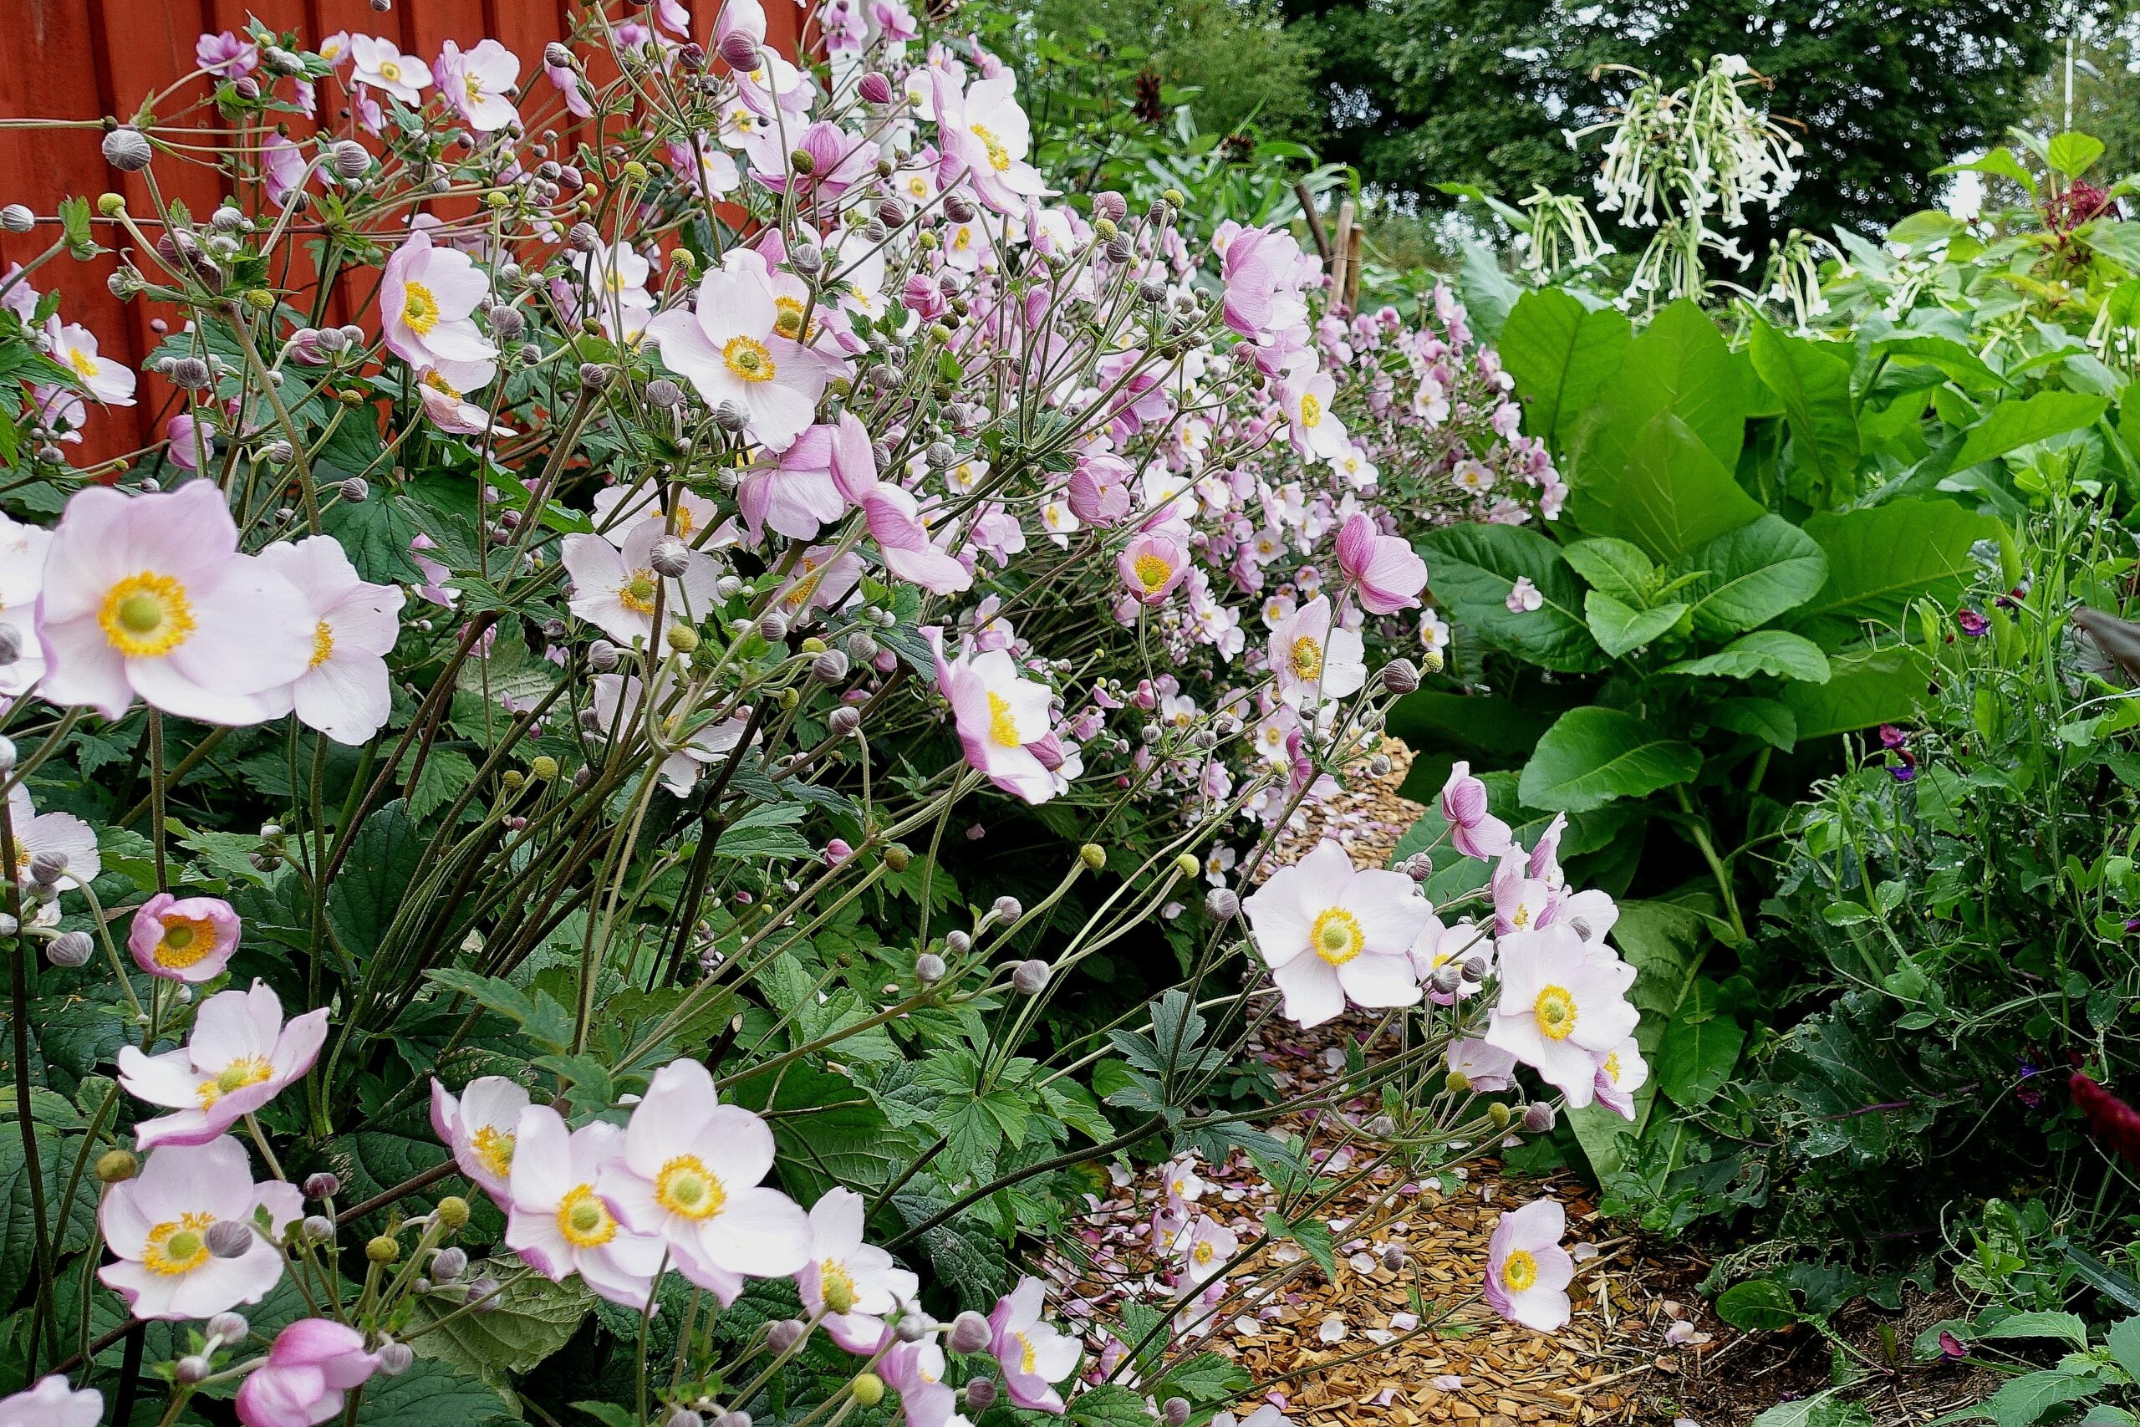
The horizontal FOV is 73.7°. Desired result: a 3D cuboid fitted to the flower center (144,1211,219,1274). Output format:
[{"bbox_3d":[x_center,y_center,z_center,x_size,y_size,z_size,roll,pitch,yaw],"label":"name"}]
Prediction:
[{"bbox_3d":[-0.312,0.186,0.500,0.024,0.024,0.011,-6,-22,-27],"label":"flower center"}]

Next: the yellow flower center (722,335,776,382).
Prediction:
[{"bbox_3d":[-0.135,-0.149,0.600,0.022,0.021,0.009,-5,1,-17],"label":"yellow flower center"}]

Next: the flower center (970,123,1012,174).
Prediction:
[{"bbox_3d":[-0.032,-0.221,0.560,0.010,0.022,0.022,-38,-8,27],"label":"flower center"}]

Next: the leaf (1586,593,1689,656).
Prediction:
[{"bbox_3d":[0.970,-0.153,2.450,0.165,0.070,0.190,0,25,21],"label":"leaf"}]

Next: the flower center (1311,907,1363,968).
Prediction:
[{"bbox_3d":[0.097,0.081,0.521,0.021,0.021,0.010,-2,-9,-3],"label":"flower center"}]

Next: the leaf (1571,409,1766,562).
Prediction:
[{"bbox_3d":[0.887,-0.321,2.100,0.250,0.250,0.060,-3,6,0],"label":"leaf"}]

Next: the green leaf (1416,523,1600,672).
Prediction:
[{"bbox_3d":[0.615,-0.160,2.000,0.260,0.190,0.050,25,-30,6],"label":"green leaf"}]

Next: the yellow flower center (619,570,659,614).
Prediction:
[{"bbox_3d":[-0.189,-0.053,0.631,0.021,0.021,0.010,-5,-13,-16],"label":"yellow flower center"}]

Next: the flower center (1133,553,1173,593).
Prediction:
[{"bbox_3d":[0.042,-0.071,0.731,0.021,0.021,0.010,-3,-30,-8],"label":"flower center"}]

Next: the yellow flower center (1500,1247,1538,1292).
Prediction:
[{"bbox_3d":[0.236,0.292,0.750,0.022,0.022,0.009,-5,-11,-19],"label":"yellow flower center"}]

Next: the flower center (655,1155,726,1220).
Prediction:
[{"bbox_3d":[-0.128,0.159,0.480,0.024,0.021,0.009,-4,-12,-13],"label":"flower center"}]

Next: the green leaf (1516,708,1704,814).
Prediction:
[{"bbox_3d":[0.713,0.063,1.880,0.245,0.050,0.135,-15,51,-14],"label":"green leaf"}]

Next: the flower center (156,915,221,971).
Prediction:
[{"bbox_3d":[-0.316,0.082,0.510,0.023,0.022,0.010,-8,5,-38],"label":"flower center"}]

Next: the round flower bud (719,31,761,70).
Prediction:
[{"bbox_3d":[-0.146,-0.293,0.630,0.018,0.018,0.018,-5,2,17],"label":"round flower bud"}]

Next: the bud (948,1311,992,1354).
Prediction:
[{"bbox_3d":[-0.036,0.221,0.510,0.015,0.015,0.015,-6,0,12],"label":"bud"}]

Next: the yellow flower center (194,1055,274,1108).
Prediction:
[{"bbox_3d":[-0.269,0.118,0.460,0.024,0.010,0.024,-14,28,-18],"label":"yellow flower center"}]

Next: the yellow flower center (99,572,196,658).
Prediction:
[{"bbox_3d":[-0.234,-0.025,0.361,0.021,0.021,0.010,-8,3,-33],"label":"yellow flower center"}]

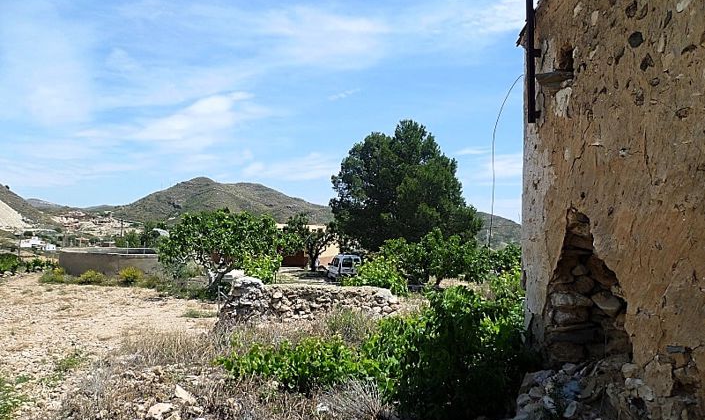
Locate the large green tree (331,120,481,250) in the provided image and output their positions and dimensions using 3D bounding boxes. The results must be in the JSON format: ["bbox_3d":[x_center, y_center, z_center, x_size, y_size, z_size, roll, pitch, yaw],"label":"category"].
[{"bbox_3d":[4.463,-1.305,48.000,12.630,12.460,12.000,0,-3,0],"label":"large green tree"}]

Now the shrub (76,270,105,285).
[{"bbox_3d":[-13.100,3.400,28.500,1.400,0.750,1.200,0,-3,0],"label":"shrub"}]

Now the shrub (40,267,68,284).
[{"bbox_3d":[-14.900,3.275,28.500,1.400,0.900,1.250,0,-3,0],"label":"shrub"}]

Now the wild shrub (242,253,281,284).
[{"bbox_3d":[-4.071,2.617,25.500,1.700,1.430,1.500,0,-3,0],"label":"wild shrub"}]

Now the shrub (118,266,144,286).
[{"bbox_3d":[-10.856,3.267,28.000,1.280,0.980,1.150,0,-3,0],"label":"shrub"}]

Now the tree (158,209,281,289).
[{"bbox_3d":[-6.183,1.790,26.500,5.670,3.720,5.300,0,-3,0],"label":"tree"}]

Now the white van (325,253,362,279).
[{"bbox_3d":[-0.612,4.208,41.500,1.700,1.820,4.100,1,-3,-12],"label":"white van"}]

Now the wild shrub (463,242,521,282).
[{"bbox_3d":[6.726,2.487,27.000,2.840,1.890,2.500,0,-3,0],"label":"wild shrub"}]

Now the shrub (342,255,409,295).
[{"bbox_3d":[0.928,2.683,23.000,2.660,1.610,2.300,0,-3,0],"label":"shrub"}]

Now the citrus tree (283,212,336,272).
[{"bbox_3d":[-3.747,2.695,48.000,4.630,4.970,4.400,0,-3,0],"label":"citrus tree"}]

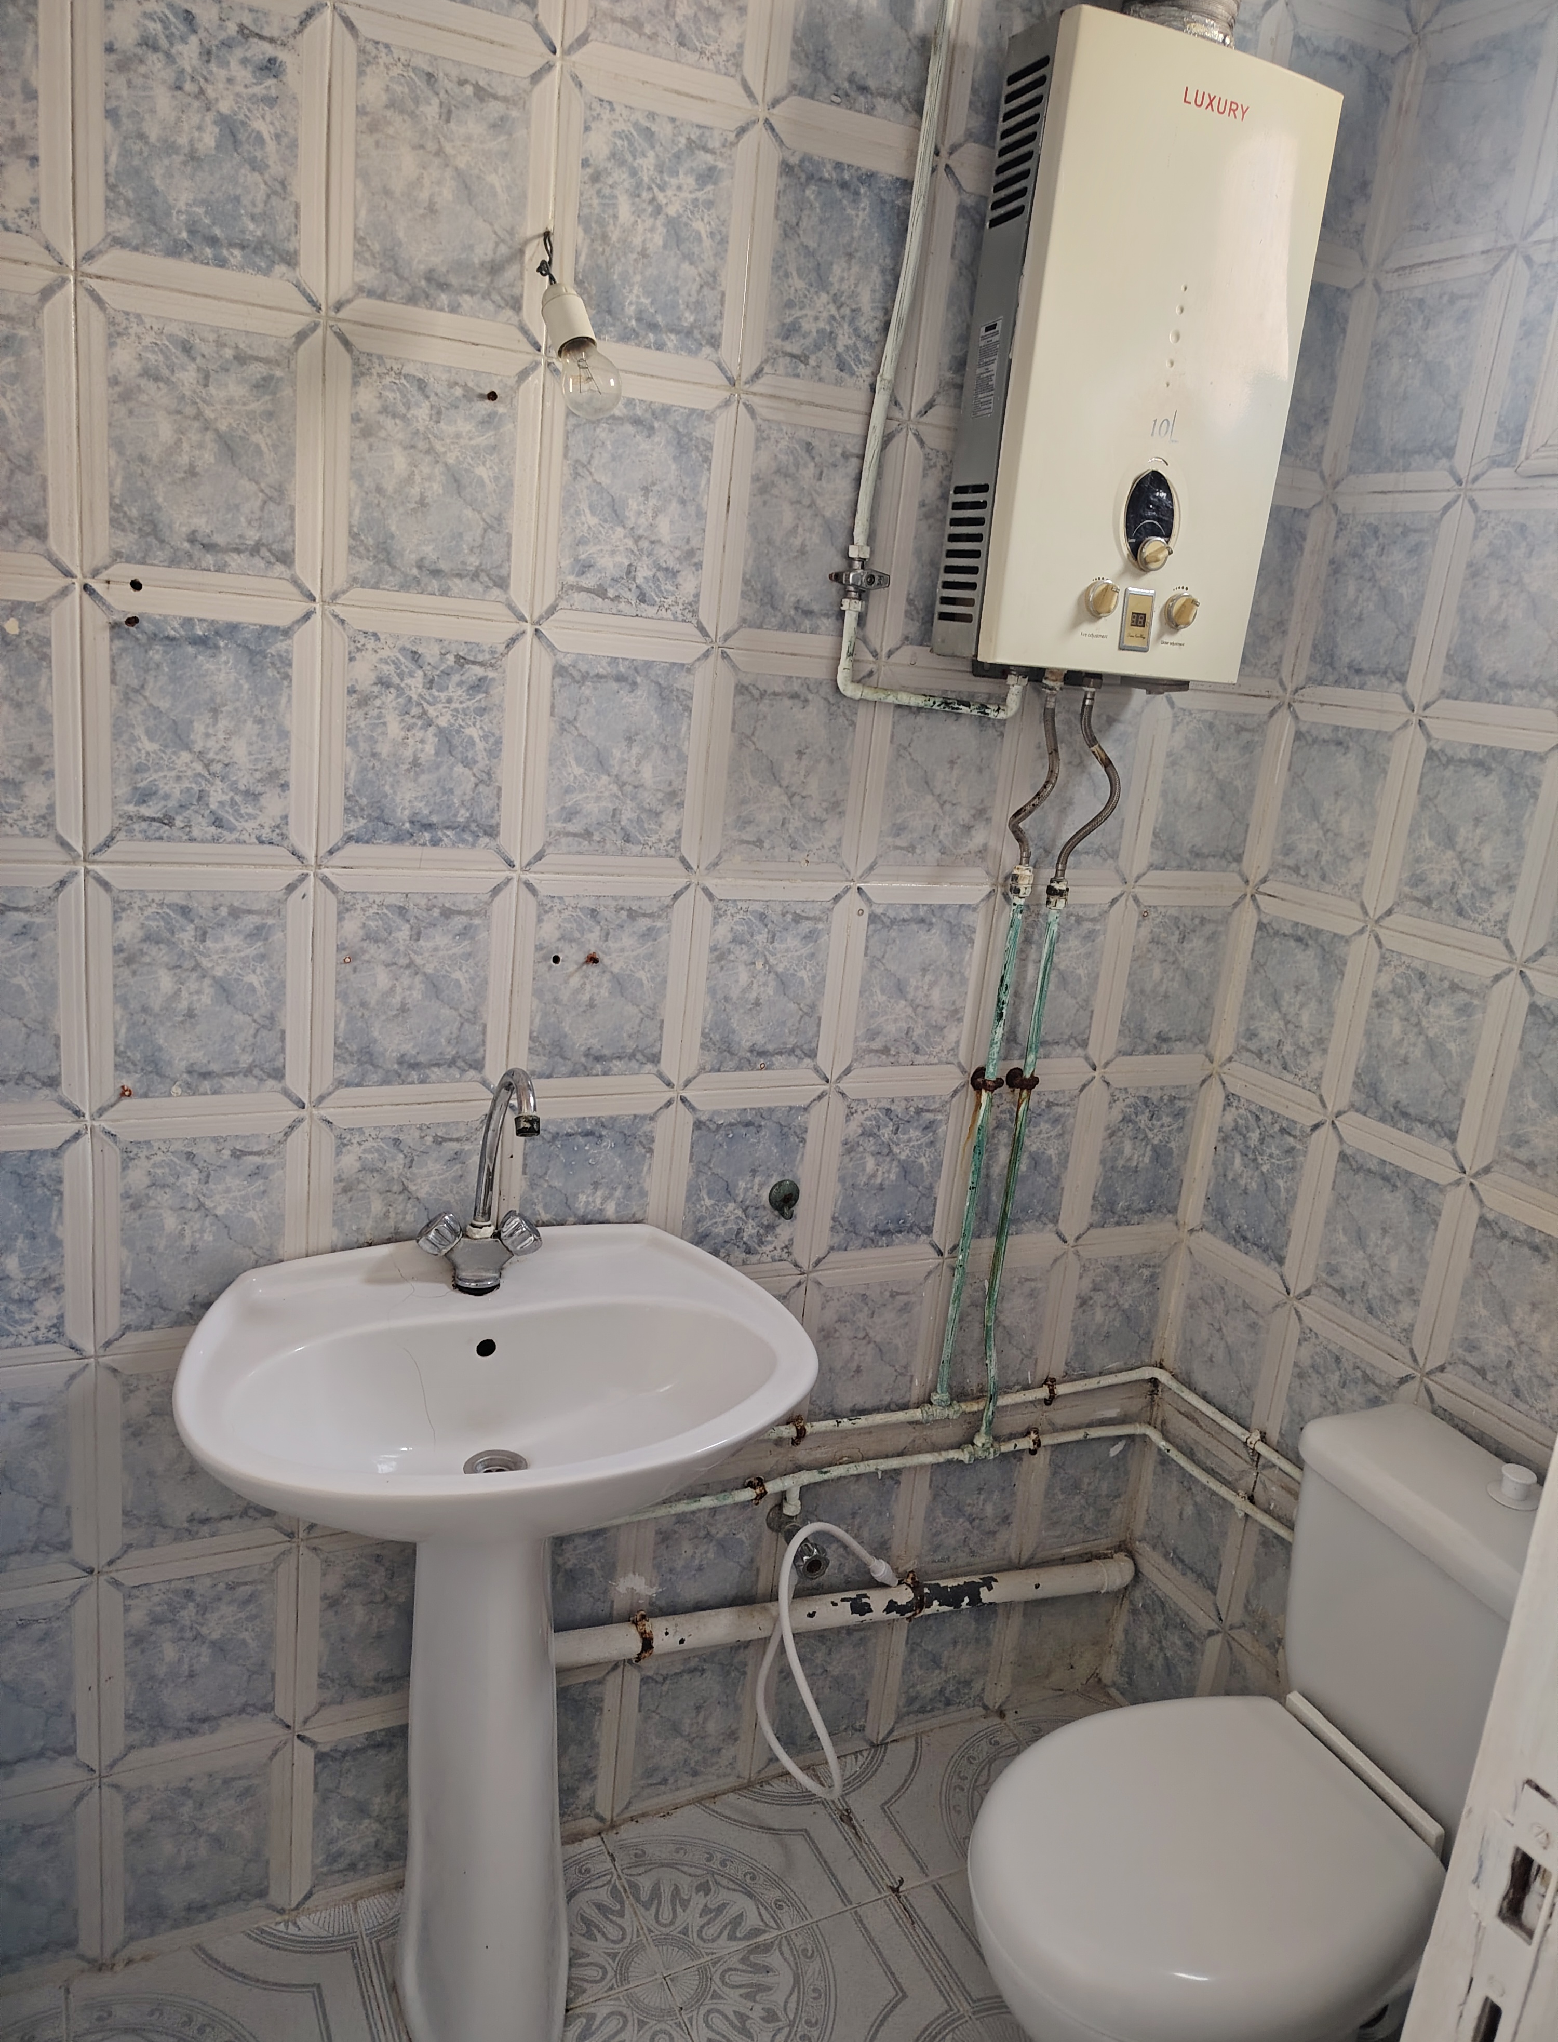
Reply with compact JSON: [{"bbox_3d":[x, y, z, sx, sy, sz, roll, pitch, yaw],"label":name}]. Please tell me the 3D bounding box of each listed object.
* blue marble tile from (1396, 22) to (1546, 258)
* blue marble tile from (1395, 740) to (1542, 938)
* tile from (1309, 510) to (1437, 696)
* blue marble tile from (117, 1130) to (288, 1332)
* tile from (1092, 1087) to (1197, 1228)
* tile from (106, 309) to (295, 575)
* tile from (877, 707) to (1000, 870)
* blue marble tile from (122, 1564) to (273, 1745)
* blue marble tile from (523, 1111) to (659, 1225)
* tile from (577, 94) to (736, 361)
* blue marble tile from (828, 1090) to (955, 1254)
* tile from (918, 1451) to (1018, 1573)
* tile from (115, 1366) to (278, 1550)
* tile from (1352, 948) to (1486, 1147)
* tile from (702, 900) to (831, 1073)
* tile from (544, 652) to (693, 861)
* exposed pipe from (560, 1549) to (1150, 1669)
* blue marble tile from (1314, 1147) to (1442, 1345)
[{"bbox_3d":[0.772,-0.979,1.613,0.015,0.205,0.150,-2,16,-27],"label":"blue marble tile"},{"bbox_3d":[0.789,-0.209,1.648,0.012,0.207,0.157,-1,17,-26],"label":"blue marble tile"},{"bbox_3d":[0.719,-0.508,1.744,0.015,0.205,0.150,-2,16,-27],"label":"tile"},{"bbox_3d":[-0.578,0.213,1.447,0.157,0.204,0.012,-1,16,-26],"label":"blue marble tile"},{"bbox_3d":[0.499,0.186,1.974,0.144,0.200,0.010,-1,16,-26],"label":"tile"},{"bbox_3d":[-0.504,-0.501,1.260,0.150,0.199,0.010,-1,16,-26],"label":"tile"},{"bbox_3d":[0.190,-0.284,1.697,0.156,0.205,0.012,-1,16,-26],"label":"tile"},{"bbox_3d":[-0.635,0.696,1.585,0.156,0.205,0.012,-1,16,-26],"label":"blue marble tile"},{"bbox_3d":[-0.223,0.206,1.647,0.158,0.207,0.012,-1,17,-26],"label":"blue marble tile"},{"bbox_3d":[-0.119,-0.751,1.374,0.147,0.202,0.010,-1,16,-26],"label":"tile"},{"bbox_3d":[0.140,0.197,1.821,0.156,0.205,0.012,-1,16,-26],"label":"blue marble tile"},{"bbox_3d":[0.265,0.677,2.011,0.143,0.187,0.010,-1,16,-26],"label":"tile"},{"bbox_3d":[-0.612,0.456,1.534,0.158,0.207,0.012,-1,17,-26],"label":"tile"},{"bbox_3d":[0.751,0.028,1.696,0.010,0.203,0.144,-1,16,-26],"label":"tile"},{"bbox_3d":[-0.016,-0.043,1.646,0.146,0.203,0.010,-1,16,-26],"label":"tile"},{"bbox_3d":[-0.172,-0.276,1.518,0.158,0.207,0.012,-1,17,-26],"label":"tile"},{"bbox_3d":[0.112,0.792,1.938,0.948,0.046,0.046,5,14,-28],"label":"exposed pipe"},{"bbox_3d":[0.732,0.273,1.766,0.015,0.205,0.150,-2,16,-27],"label":"blue marble tile"}]

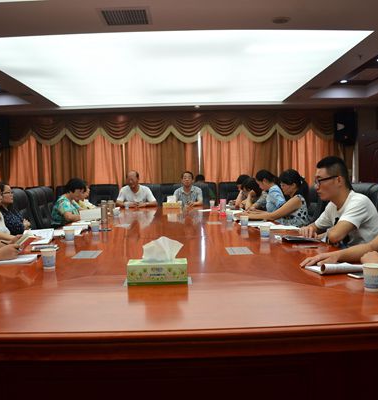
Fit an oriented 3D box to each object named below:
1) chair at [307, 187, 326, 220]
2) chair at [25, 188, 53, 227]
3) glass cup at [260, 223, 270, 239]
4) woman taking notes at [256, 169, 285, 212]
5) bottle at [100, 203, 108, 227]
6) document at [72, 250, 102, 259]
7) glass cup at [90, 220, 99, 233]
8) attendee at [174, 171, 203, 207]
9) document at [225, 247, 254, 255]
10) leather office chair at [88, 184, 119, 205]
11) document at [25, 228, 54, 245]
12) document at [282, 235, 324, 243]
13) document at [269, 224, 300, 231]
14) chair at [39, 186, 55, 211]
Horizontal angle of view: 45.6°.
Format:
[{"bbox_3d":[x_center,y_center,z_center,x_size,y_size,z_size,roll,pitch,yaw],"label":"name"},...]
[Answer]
[{"bbox_3d":[1.010,0.395,3.992,0.700,1.080,0.650,-1,2,-1],"label":"chair"},{"bbox_3d":[-1.300,0.427,4.495,0.660,1.110,0.620,-1,2,-1],"label":"chair"},{"bbox_3d":[0.504,0.215,2.978,0.073,0.086,0.073,-1,2,0],"label":"glass cup"},{"bbox_3d":[0.883,0.315,4.700,0.620,1.240,0.480,-1,3,-1],"label":"woman taking notes"},{"bbox_3d":[-0.811,0.118,4.320,0.062,0.222,0.062,-1,3,-1],"label":"bottle"},{"bbox_3d":[-0.532,0.287,2.376,0.125,0.005,0.235,-1,2,-1],"label":"document"},{"bbox_3d":[-0.751,0.211,3.568,0.073,0.086,0.073,-1,2,-1],"label":"glass cup"},{"bbox_3d":[0.005,0.210,6.636,0.480,1.270,0.680,-1,2,-1],"label":"attendee"},{"bbox_3d":[0.266,0.268,2.388,0.122,0.005,0.235,-1,2,-1],"label":"document"},{"bbox_3d":[-1.615,0.272,8.600,0.610,1.090,0.660,-1,3,-1],"label":"leather office chair"},{"bbox_3d":[-0.966,0.241,2.927,0.210,0.020,0.280,-1,14,-1],"label":"document"},{"bbox_3d":[0.722,0.240,2.753,0.260,0.020,0.220,-1,2,10],"label":"document"},{"bbox_3d":[0.768,0.220,3.600,0.270,0.012,0.240,-1,3,-1],"label":"document"},{"bbox_3d":[-1.359,0.414,4.964,0.660,1.100,0.620,-1,2,-1],"label":"chair"}]

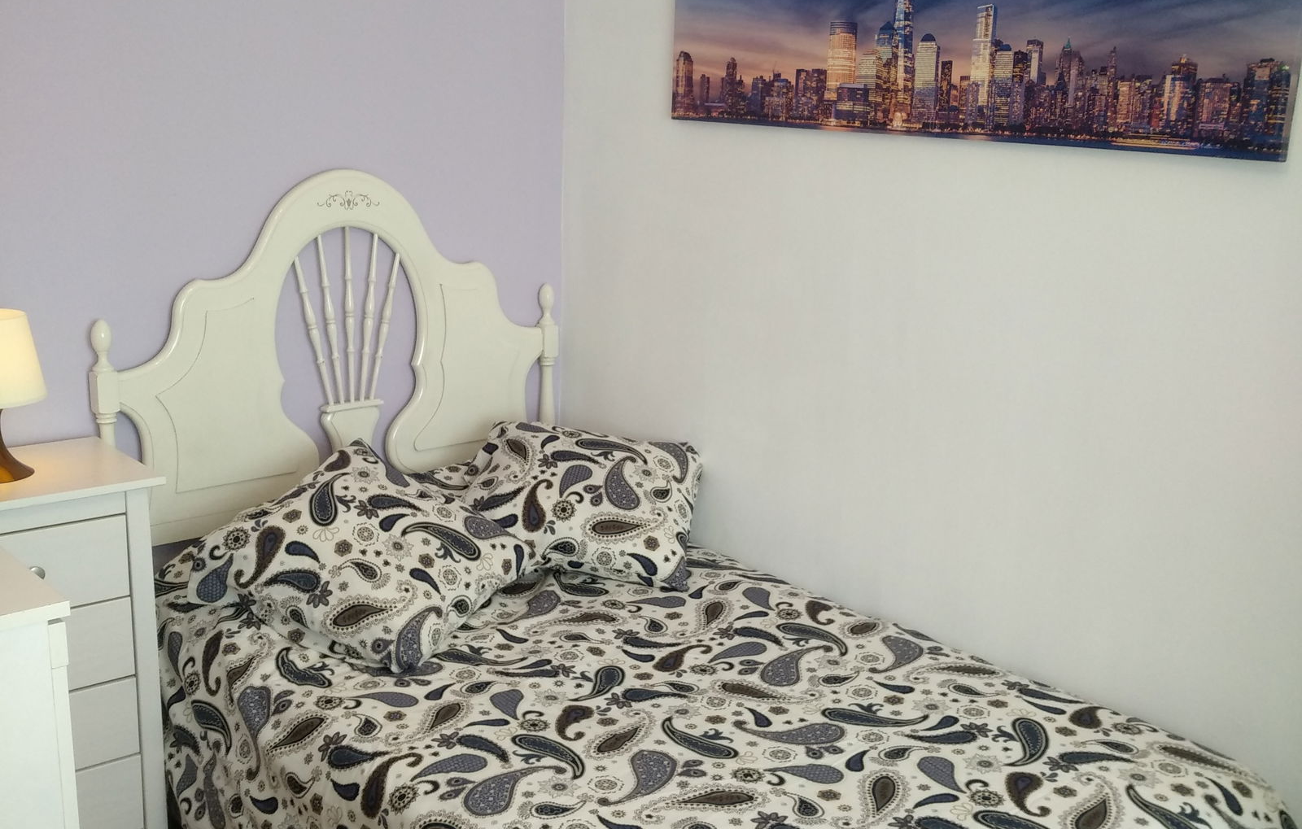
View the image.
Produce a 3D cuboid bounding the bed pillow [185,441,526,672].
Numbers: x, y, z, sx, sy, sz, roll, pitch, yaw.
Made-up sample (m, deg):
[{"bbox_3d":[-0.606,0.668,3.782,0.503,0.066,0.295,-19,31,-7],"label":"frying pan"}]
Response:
[{"bbox_3d":[-0.609,0.304,2.322,0.470,0.170,0.510,33,41,3],"label":"bed pillow"}]

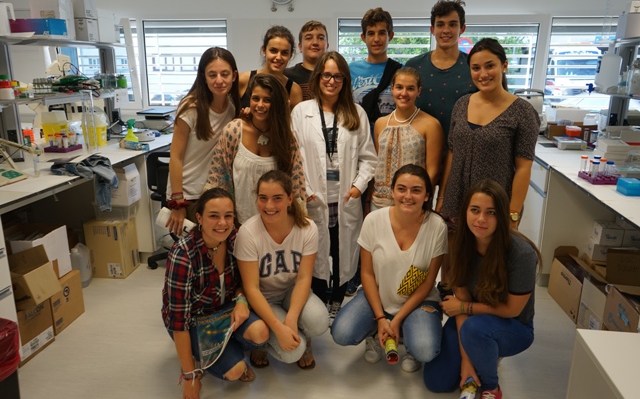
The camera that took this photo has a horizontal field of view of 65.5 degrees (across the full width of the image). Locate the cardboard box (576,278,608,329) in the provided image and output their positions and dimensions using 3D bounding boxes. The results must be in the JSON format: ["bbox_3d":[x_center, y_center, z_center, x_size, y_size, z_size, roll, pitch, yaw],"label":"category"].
[{"bbox_3d":[1.598,0.641,2.759,0.200,0.330,0.270,1,15,3],"label":"cardboard box"}]

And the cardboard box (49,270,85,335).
[{"bbox_3d":[-1.670,0.619,3.043,0.280,0.285,0.295,2,16,8],"label":"cardboard box"}]

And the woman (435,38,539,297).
[{"bbox_3d":[0.844,0.012,2.598,0.450,1.620,0.310,11,19,35],"label":"woman"}]

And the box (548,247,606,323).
[{"bbox_3d":[1.618,0.565,3.133,0.160,0.290,0.430,1,15,3],"label":"box"}]

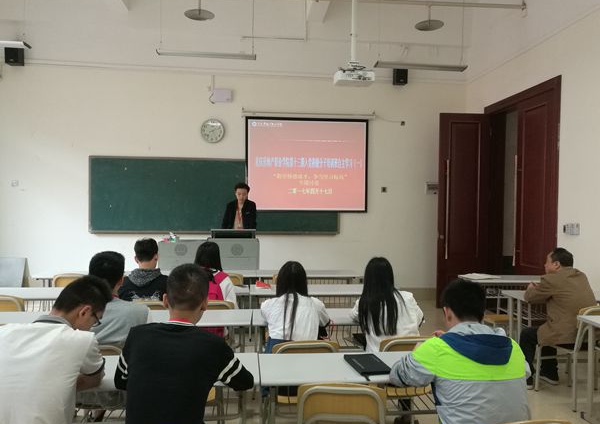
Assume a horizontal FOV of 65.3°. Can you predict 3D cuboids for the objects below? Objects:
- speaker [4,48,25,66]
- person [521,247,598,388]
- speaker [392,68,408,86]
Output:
[{"bbox_3d":[-4.288,-2.320,7.055,0.190,0.240,0.200,1,0,-6],"label":"speaker"},{"bbox_3d":[2.132,0.903,3.883,0.520,1.216,0.700,0,1,-28],"label":"person"},{"bbox_3d":[1.651,-2.203,7.704,0.190,0.240,0.200,1,0,-6],"label":"speaker"}]

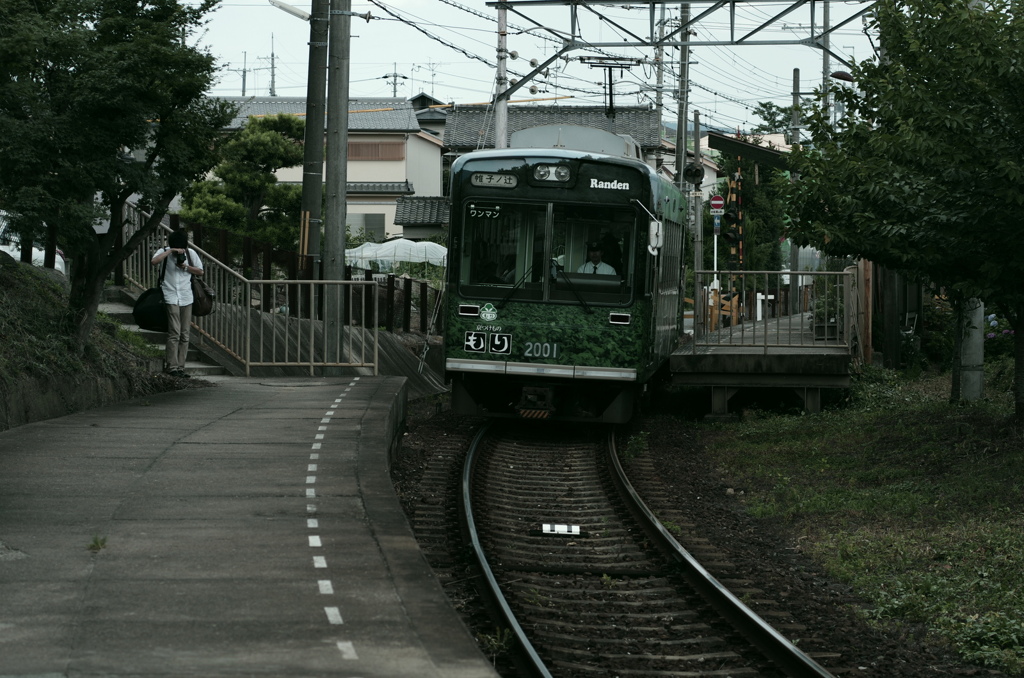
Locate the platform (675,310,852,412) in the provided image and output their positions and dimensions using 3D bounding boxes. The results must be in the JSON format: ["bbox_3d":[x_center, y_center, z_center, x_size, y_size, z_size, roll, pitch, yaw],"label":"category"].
[{"bbox_3d":[5.200,0.211,53.033,2.900,0.800,25.000,0,2,8],"label":"platform"}]

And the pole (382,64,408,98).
[{"bbox_3d":[-8.796,-13.153,224.698,1.900,15.400,0.600,0,2,0],"label":"pole"}]

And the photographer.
[{"bbox_3d":[-3.855,-0.398,34.400,0.600,1.700,0.450,0,2,-6],"label":"photographer"}]

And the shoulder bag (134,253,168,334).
[{"bbox_3d":[-4.179,-0.539,34.550,0.450,0.920,0.300,1,2,17],"label":"shoulder bag"}]

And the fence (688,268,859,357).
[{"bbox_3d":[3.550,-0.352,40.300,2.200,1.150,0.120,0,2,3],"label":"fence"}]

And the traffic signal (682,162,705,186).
[{"bbox_3d":[4.458,-4.029,73.000,0.500,0.560,0.320,0,2,6],"label":"traffic signal"}]

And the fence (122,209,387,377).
[{"bbox_3d":[-3.249,-0.658,36.424,1.500,2.070,4.300,-1,2,-28],"label":"fence"}]

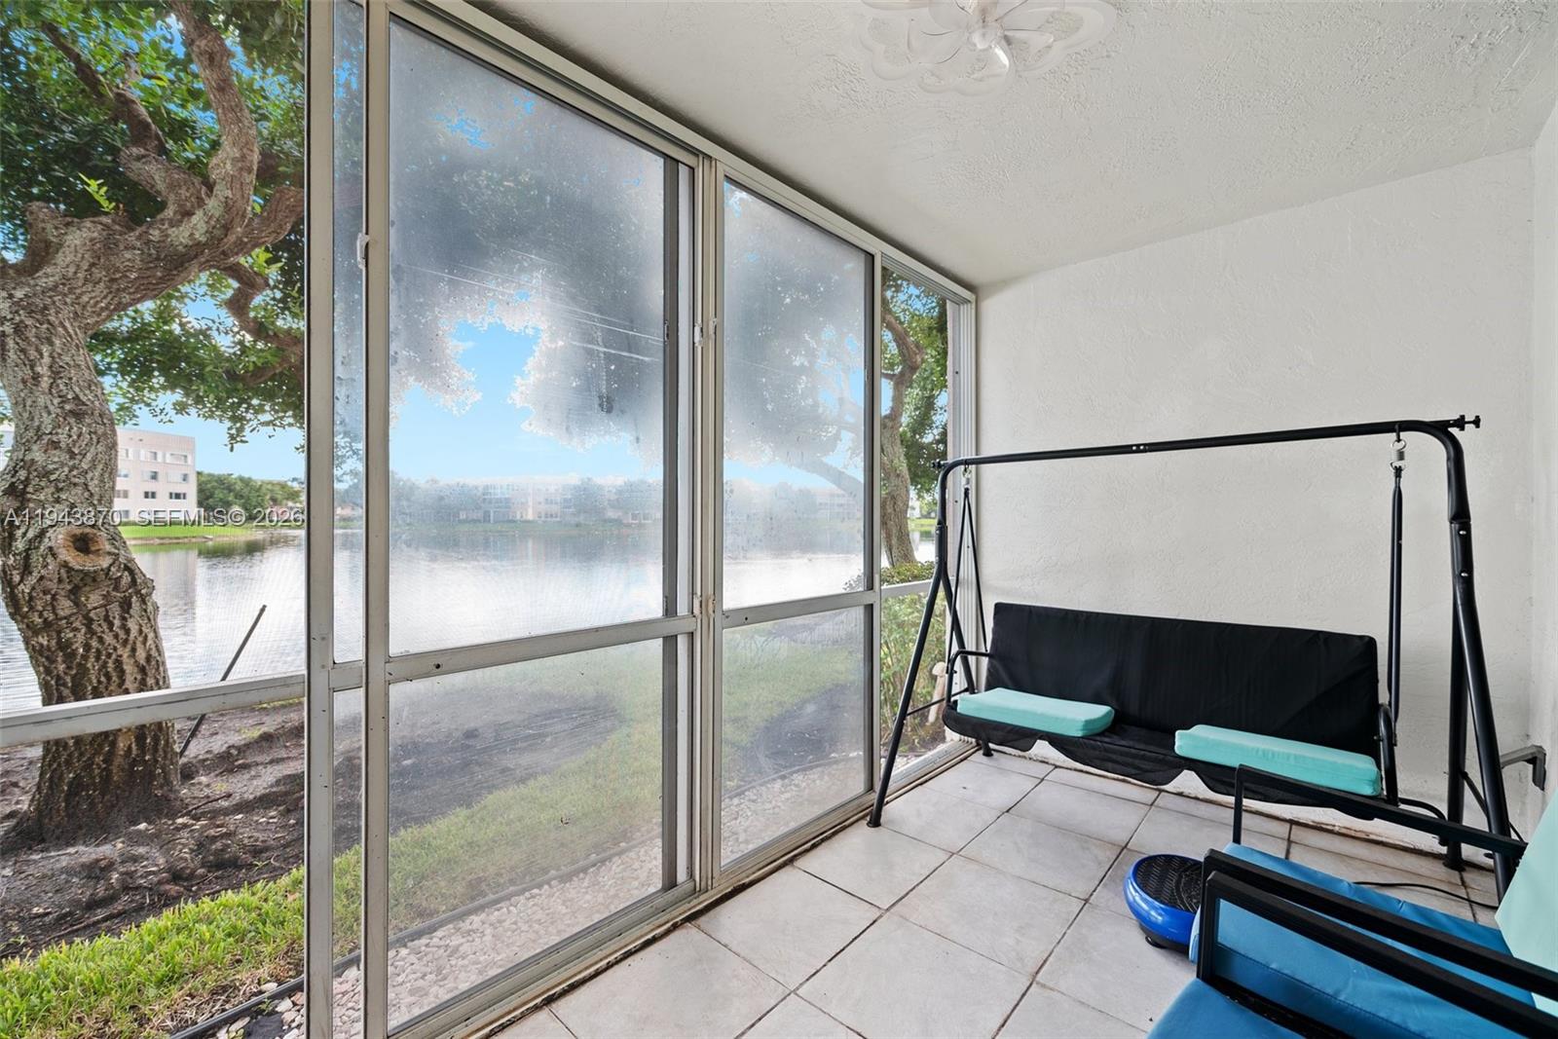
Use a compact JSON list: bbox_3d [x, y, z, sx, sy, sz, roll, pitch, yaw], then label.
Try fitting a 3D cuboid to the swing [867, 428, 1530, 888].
[{"bbox_3d":[1.389,0.472,2.310,1.740,1.525,1.090,-1,-1,43],"label":"swing"}]

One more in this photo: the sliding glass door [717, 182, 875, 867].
[{"bbox_3d":[0.114,0.005,2.397,0.050,2.420,0.980,-1,-1,43],"label":"sliding glass door"}]

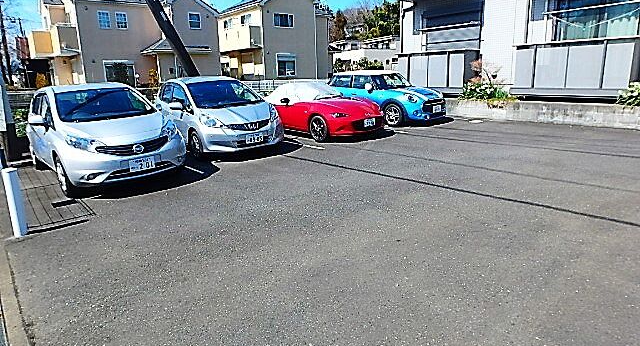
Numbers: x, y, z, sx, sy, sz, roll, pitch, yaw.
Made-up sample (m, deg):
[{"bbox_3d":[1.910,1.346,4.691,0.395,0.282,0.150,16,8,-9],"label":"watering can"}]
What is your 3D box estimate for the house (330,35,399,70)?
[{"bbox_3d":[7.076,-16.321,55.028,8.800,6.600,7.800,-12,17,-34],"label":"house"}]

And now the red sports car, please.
[{"bbox_3d":[-0.108,-1.648,9.853,1.755,1.235,3.915,-14,19,-37],"label":"red sports car"}]

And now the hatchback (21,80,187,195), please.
[{"bbox_3d":[-3.785,-0.747,6.612,1.715,1.525,4.100,-16,20,-40],"label":"hatchback"}]

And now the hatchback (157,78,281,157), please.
[{"bbox_3d":[-2.390,-1.358,8.659,1.715,1.525,3.900,-14,19,-36],"label":"hatchback"}]

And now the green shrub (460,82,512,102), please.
[{"bbox_3d":[4.555,-2.283,10.785,0.650,0.560,1.100,-14,19,-39],"label":"green shrub"}]

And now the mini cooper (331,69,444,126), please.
[{"bbox_3d":[1.879,-2.280,11.493,1.747,1.415,3.850,-14,19,-37],"label":"mini cooper"}]

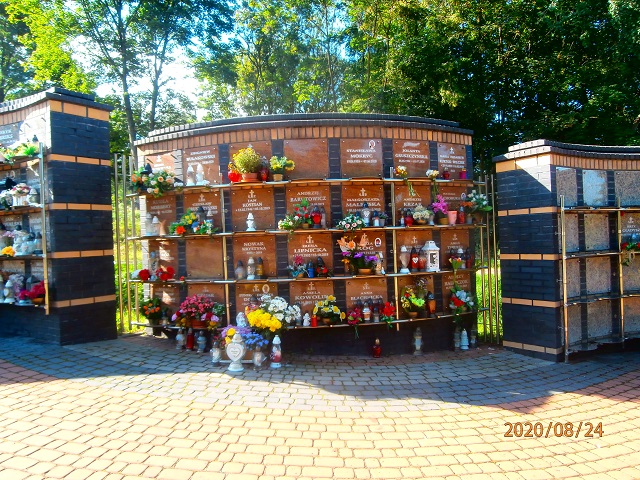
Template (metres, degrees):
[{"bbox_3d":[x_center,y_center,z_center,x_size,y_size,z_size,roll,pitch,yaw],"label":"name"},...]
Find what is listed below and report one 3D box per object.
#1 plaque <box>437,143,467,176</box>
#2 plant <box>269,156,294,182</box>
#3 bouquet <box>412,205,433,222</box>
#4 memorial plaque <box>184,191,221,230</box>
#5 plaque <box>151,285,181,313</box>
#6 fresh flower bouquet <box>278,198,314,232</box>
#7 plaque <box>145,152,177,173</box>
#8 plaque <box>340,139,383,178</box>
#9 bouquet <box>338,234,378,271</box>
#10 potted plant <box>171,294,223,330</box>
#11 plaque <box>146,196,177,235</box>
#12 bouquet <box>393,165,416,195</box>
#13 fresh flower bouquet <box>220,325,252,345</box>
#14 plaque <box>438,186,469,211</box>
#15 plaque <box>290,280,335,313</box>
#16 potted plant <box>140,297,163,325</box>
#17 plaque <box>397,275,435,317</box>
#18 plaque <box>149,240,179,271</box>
[{"bbox_3d":[1.657,-0.982,5.828,0.500,0.471,0.030,-2,0,-32],"label":"plaque"},{"bbox_3d":[-0.415,-0.771,4.984,0.260,0.250,0.190,-2,0,3],"label":"plant"},{"bbox_3d":[1.192,-0.308,5.375,0.200,0.190,0.190,-2,0,0],"label":"bouquet"},{"bbox_3d":[-1.335,-0.313,5.307,0.482,0.455,0.030,-2,0,20],"label":"memorial plaque"},{"bbox_3d":[-1.858,0.741,5.522,0.480,0.445,0.030,-2,0,30],"label":"plaque"},{"bbox_3d":[-0.258,-0.269,5.083,0.380,0.350,0.240,-2,0,1],"label":"fresh flower bouquet"},{"bbox_3d":[-1.938,-0.831,5.612,0.490,0.430,0.025,-2,0,30],"label":"plaque"},{"bbox_3d":[0.485,-0.936,5.271,0.490,0.440,0.030,-2,0,-11],"label":"plaque"},{"bbox_3d":[0.418,0.159,5.081,0.422,0.409,0.240,-2,0,-10],"label":"bouquet"},{"bbox_3d":[-1.402,0.825,5.332,0.490,0.370,0.300,-2,0,20],"label":"potted plant"},{"bbox_3d":[-1.962,-0.304,5.755,0.500,0.471,0.030,-2,0,30],"label":"plaque"},{"bbox_3d":[0.965,-0.656,5.186,0.241,0.352,0.150,-2,0,-19],"label":"bouquet"},{"bbox_3d":[-0.918,1.051,5.113,0.336,0.232,0.240,-2,0,9],"label":"fresh flower bouquet"},{"bbox_3d":[1.630,-0.419,5.631,0.482,0.455,0.030,-2,0,-32],"label":"plaque"},{"bbox_3d":[-0.094,0.710,5.279,0.500,0.471,0.030,-2,0,-1],"label":"plaque"},{"bbox_3d":[-2.016,0.832,5.496,0.240,0.290,0.220,-2,0,32],"label":"potted plant"},{"bbox_3d":[1.118,0.644,5.347,0.482,0.455,0.030,-2,0,-22],"label":"plaque"},{"bbox_3d":[-1.942,0.237,5.752,0.500,0.471,0.030,-2,0,30],"label":"plaque"}]

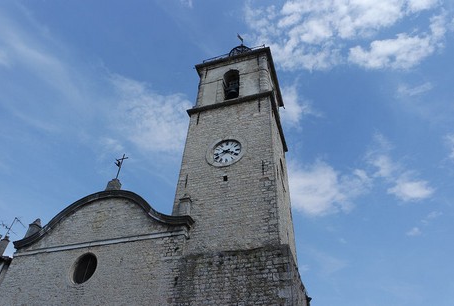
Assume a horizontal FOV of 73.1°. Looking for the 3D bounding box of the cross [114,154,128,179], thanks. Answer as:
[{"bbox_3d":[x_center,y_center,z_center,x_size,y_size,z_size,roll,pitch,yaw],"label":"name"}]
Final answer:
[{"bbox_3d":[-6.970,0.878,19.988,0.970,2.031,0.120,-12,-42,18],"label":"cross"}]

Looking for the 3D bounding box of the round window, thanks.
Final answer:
[{"bbox_3d":[-7.124,5.854,15.460,1.561,1.561,0.300,-12,-42,18],"label":"round window"}]

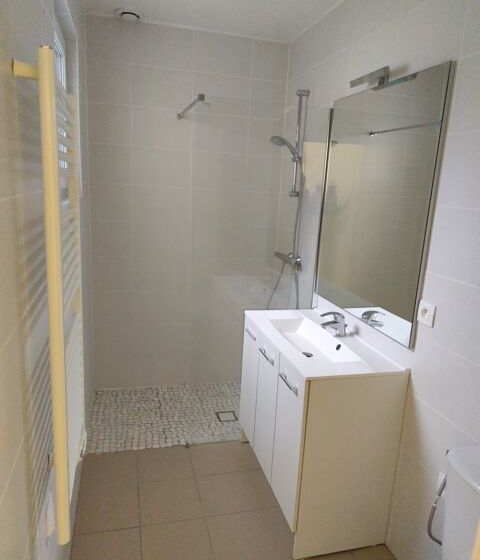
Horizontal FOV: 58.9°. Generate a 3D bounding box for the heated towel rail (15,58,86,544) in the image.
[{"bbox_3d":[-0.510,0.060,1.223,0.078,1.215,0.515,0,13,-15],"label":"heated towel rail"}]

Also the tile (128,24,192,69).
[{"bbox_3d":[-0.494,-1.503,2.743,0.400,0.254,0.010,0,13,-15],"label":"tile"}]

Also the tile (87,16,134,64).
[{"bbox_3d":[-0.819,-1.501,2.657,0.273,0.254,0.010,0,13,-15],"label":"tile"}]

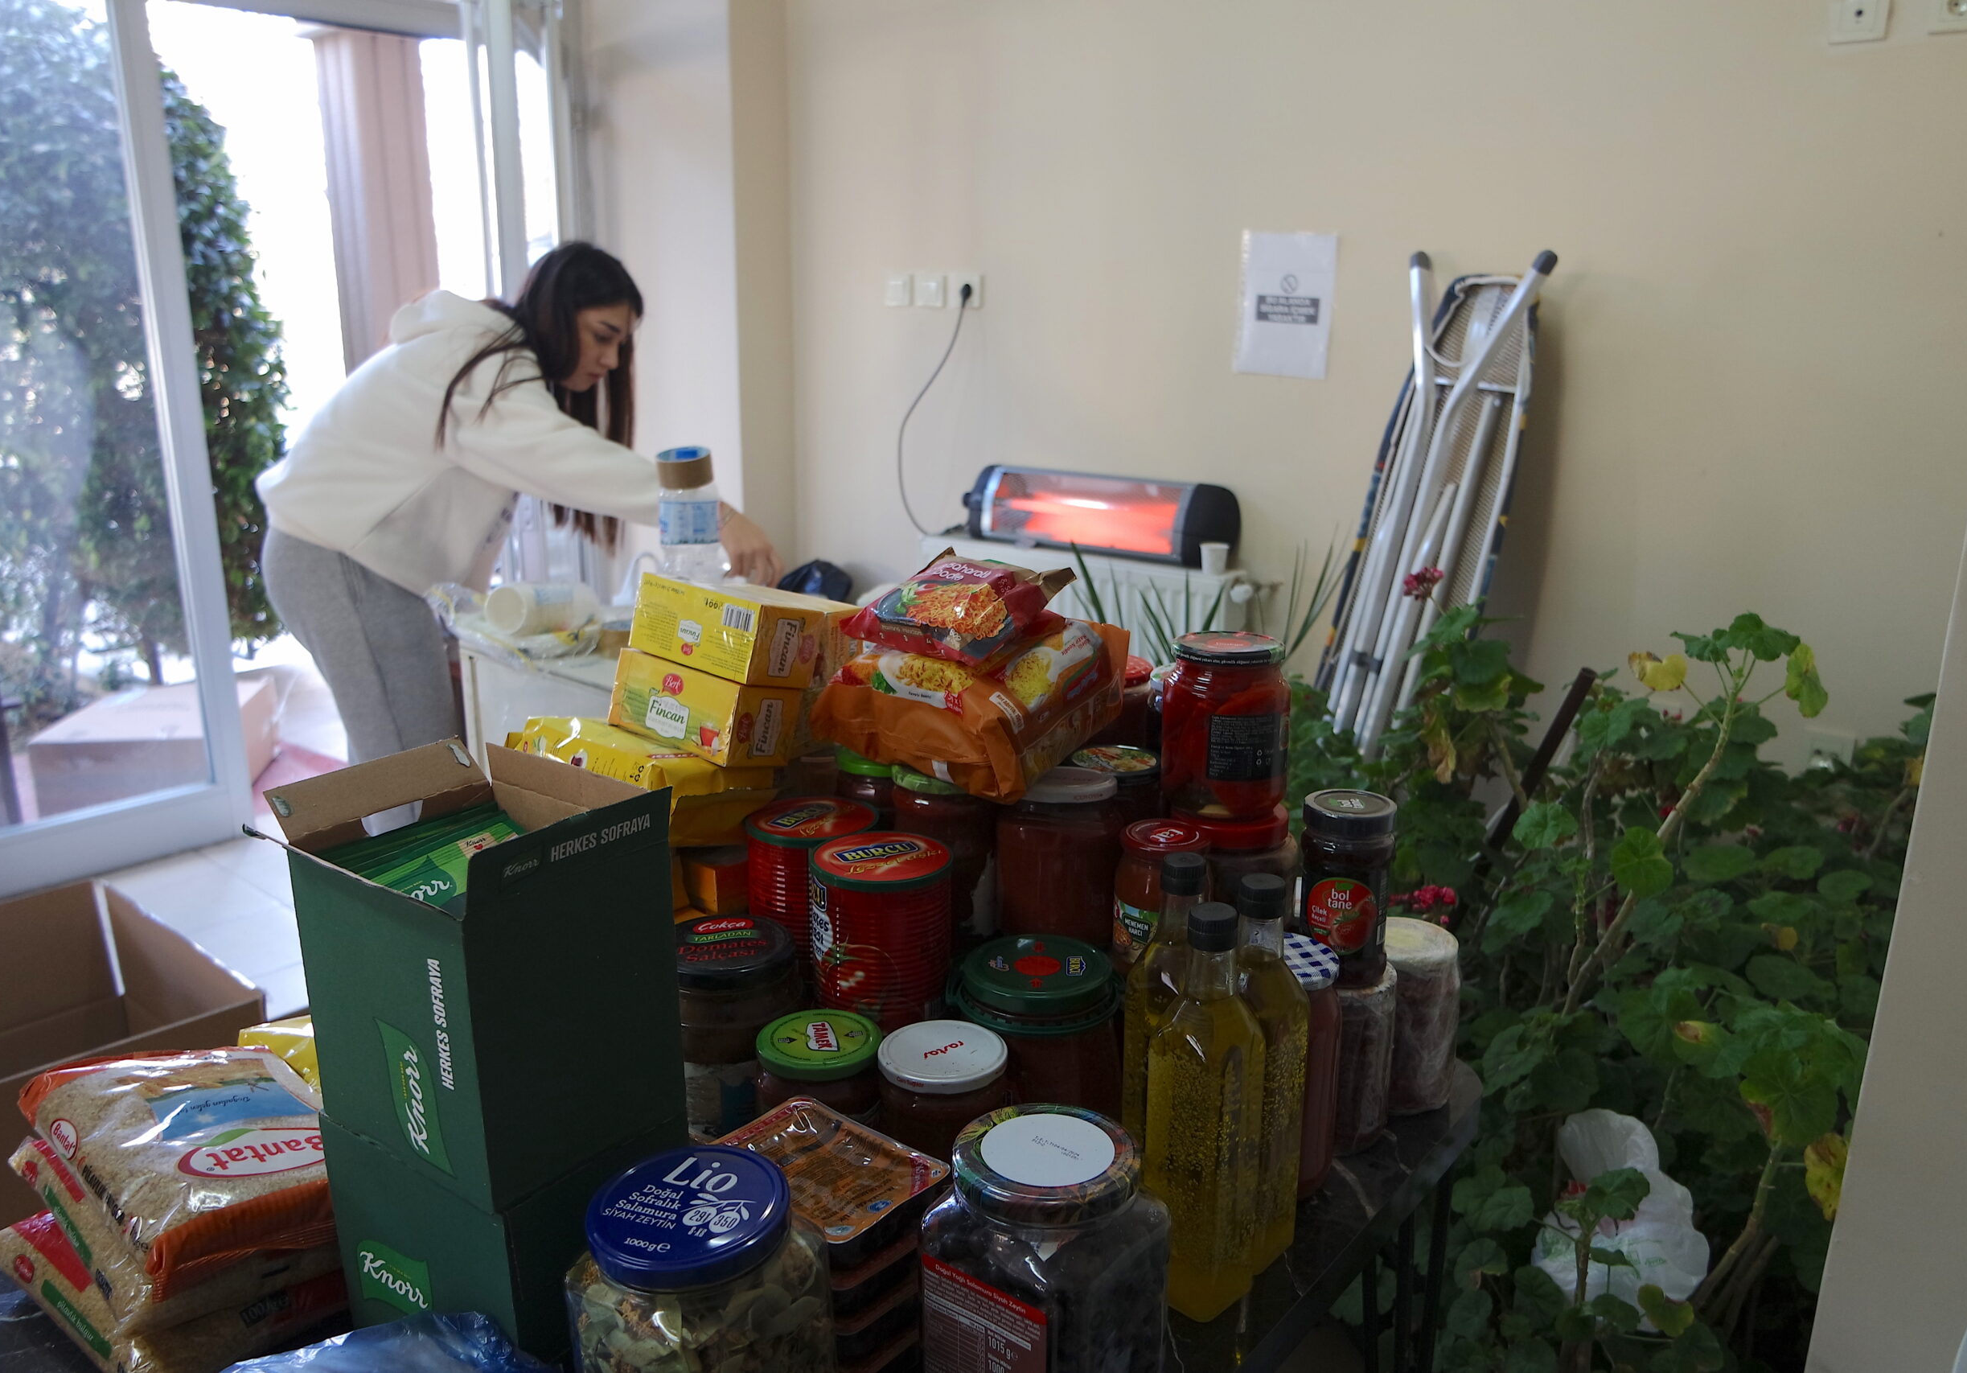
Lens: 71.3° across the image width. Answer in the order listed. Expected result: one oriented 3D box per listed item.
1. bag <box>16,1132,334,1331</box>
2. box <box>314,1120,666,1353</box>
[{"bbox_3d":[-0.517,0.321,0.873,0.200,0.048,0.130,14,19,42],"label":"bag"},{"bbox_3d":[-0.314,0.332,0.911,0.185,0.112,0.137,11,17,34],"label":"box"}]

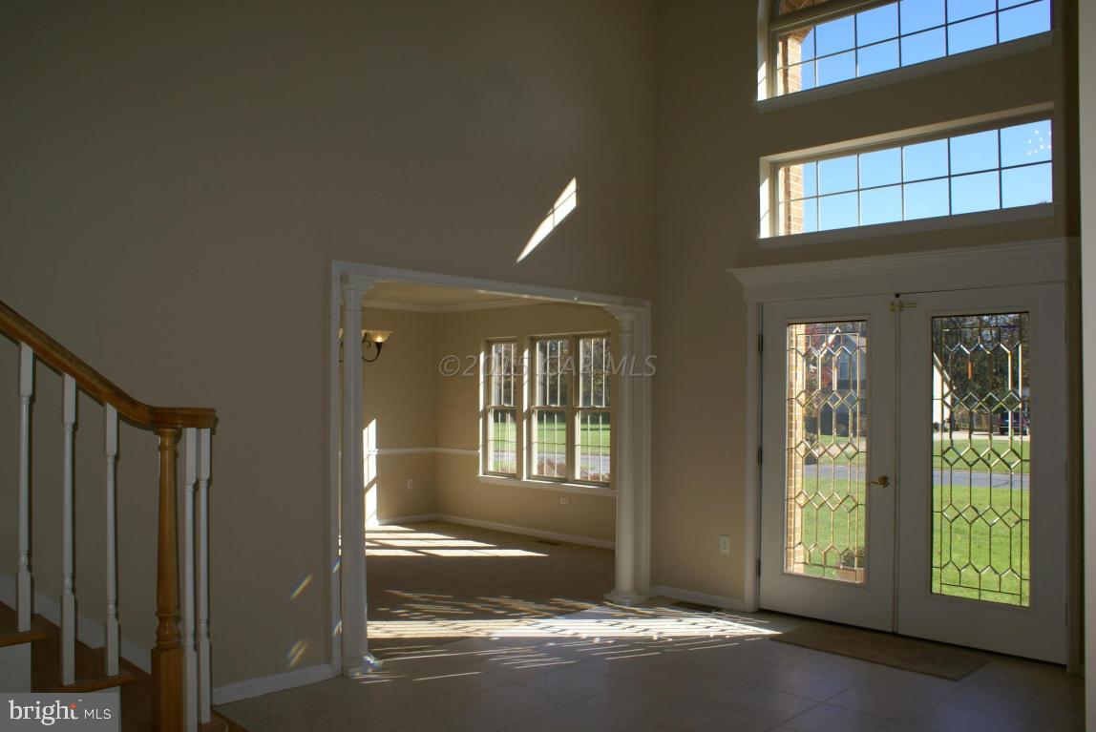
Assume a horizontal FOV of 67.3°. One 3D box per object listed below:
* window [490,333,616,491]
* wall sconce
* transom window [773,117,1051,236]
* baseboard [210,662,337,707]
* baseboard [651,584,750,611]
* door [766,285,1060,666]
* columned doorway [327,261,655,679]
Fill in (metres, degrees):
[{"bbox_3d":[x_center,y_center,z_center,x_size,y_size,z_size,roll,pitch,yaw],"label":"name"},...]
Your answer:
[{"bbox_3d":[-0.041,0.437,8.370,1.750,1.500,0.100,-1,-2,40],"label":"window"},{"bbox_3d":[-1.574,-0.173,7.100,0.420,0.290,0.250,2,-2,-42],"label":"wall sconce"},{"bbox_3d":[2.188,-1.138,5.139,1.700,0.530,0.090,-1,-2,40],"label":"transom window"},{"bbox_3d":[-1.324,1.550,3.986,0.640,0.085,0.020,2,-2,-42],"label":"baseboard"},{"bbox_3d":[1.058,1.615,5.700,0.660,0.080,0.020,-1,-2,40],"label":"baseboard"},{"bbox_3d":[2.130,0.594,5.015,1.780,2.070,0.080,-1,-2,40],"label":"door"},{"bbox_3d":[-0.226,0.561,5.110,2.520,2.150,0.220,2,-2,-42],"label":"columned doorway"}]

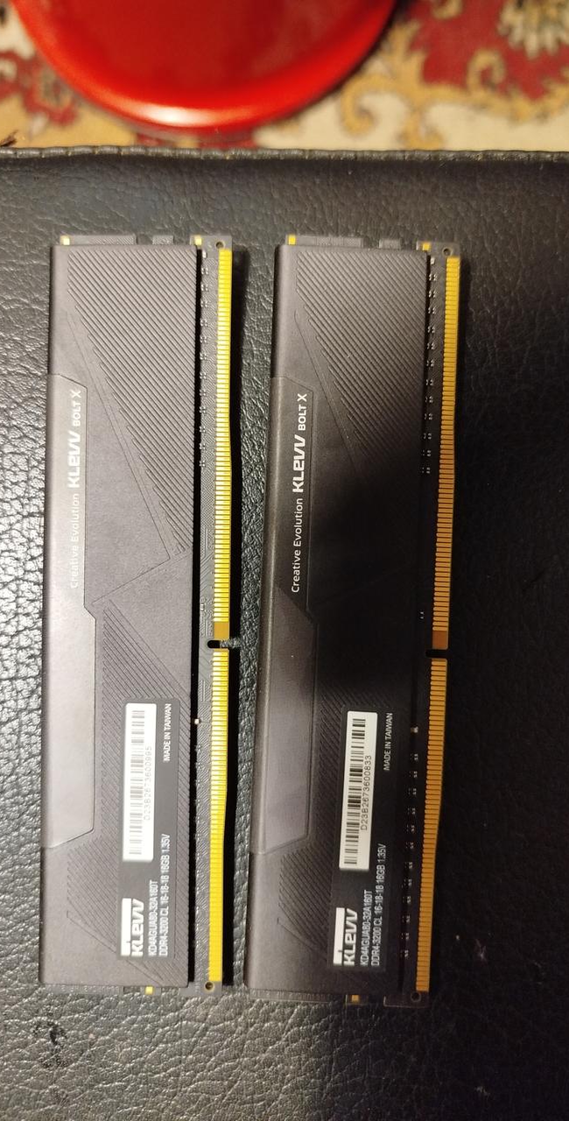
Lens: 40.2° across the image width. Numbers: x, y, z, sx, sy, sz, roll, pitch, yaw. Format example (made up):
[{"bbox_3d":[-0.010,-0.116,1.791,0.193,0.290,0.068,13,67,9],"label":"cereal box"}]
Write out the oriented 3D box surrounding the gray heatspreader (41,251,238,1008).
[{"bbox_3d":[-0.026,0.009,0.137,0.032,0.007,0.133,1,89,2],"label":"gray heatspreader"}]

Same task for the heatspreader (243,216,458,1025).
[{"bbox_3d":[0.012,0.010,0.136,0.032,0.007,0.133,3,89,1],"label":"heatspreader"}]

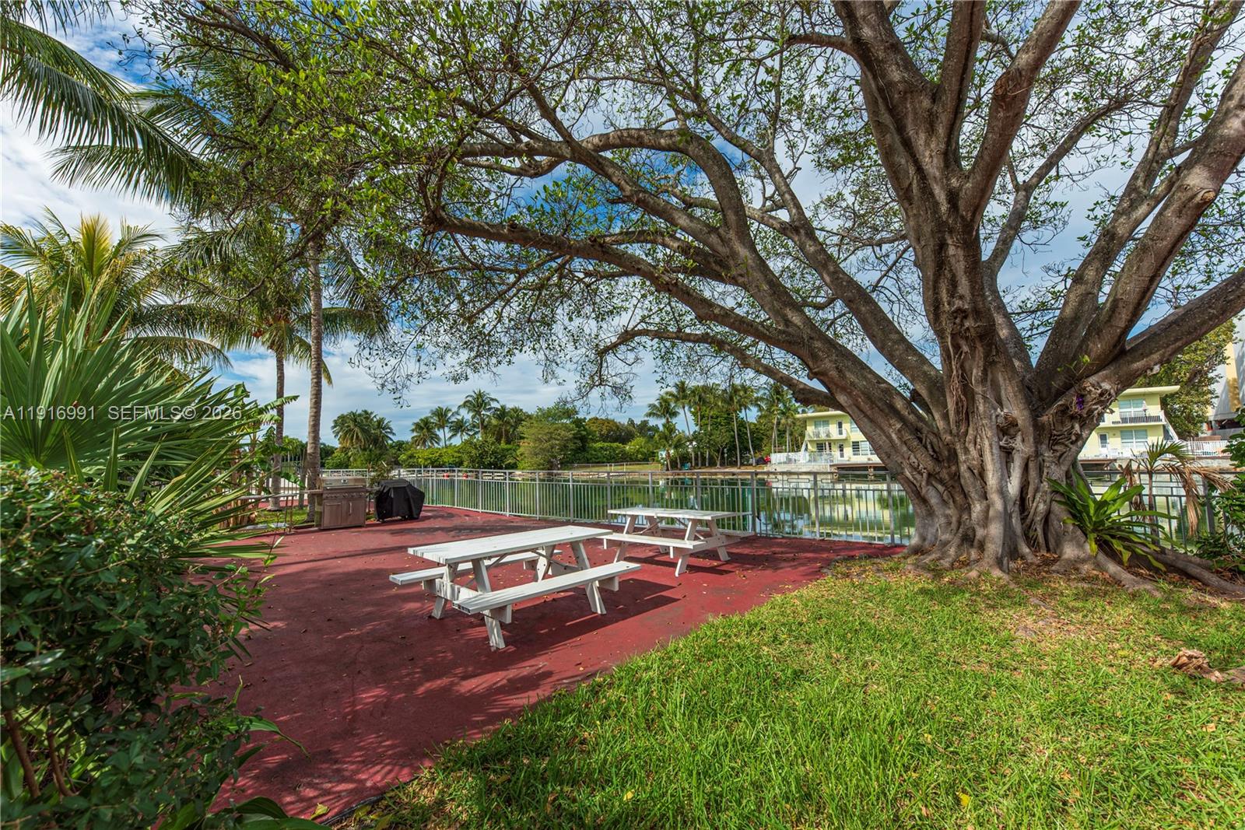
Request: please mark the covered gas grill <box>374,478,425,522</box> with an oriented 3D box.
[{"bbox_3d":[-5.882,2.206,12.794,1.130,1.070,0.640,1,-5,-27],"label":"covered gas grill"}]

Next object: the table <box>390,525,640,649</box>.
[{"bbox_3d":[-1.009,1.593,4.758,1.521,0.725,1.890,-6,-7,44],"label":"table"}]

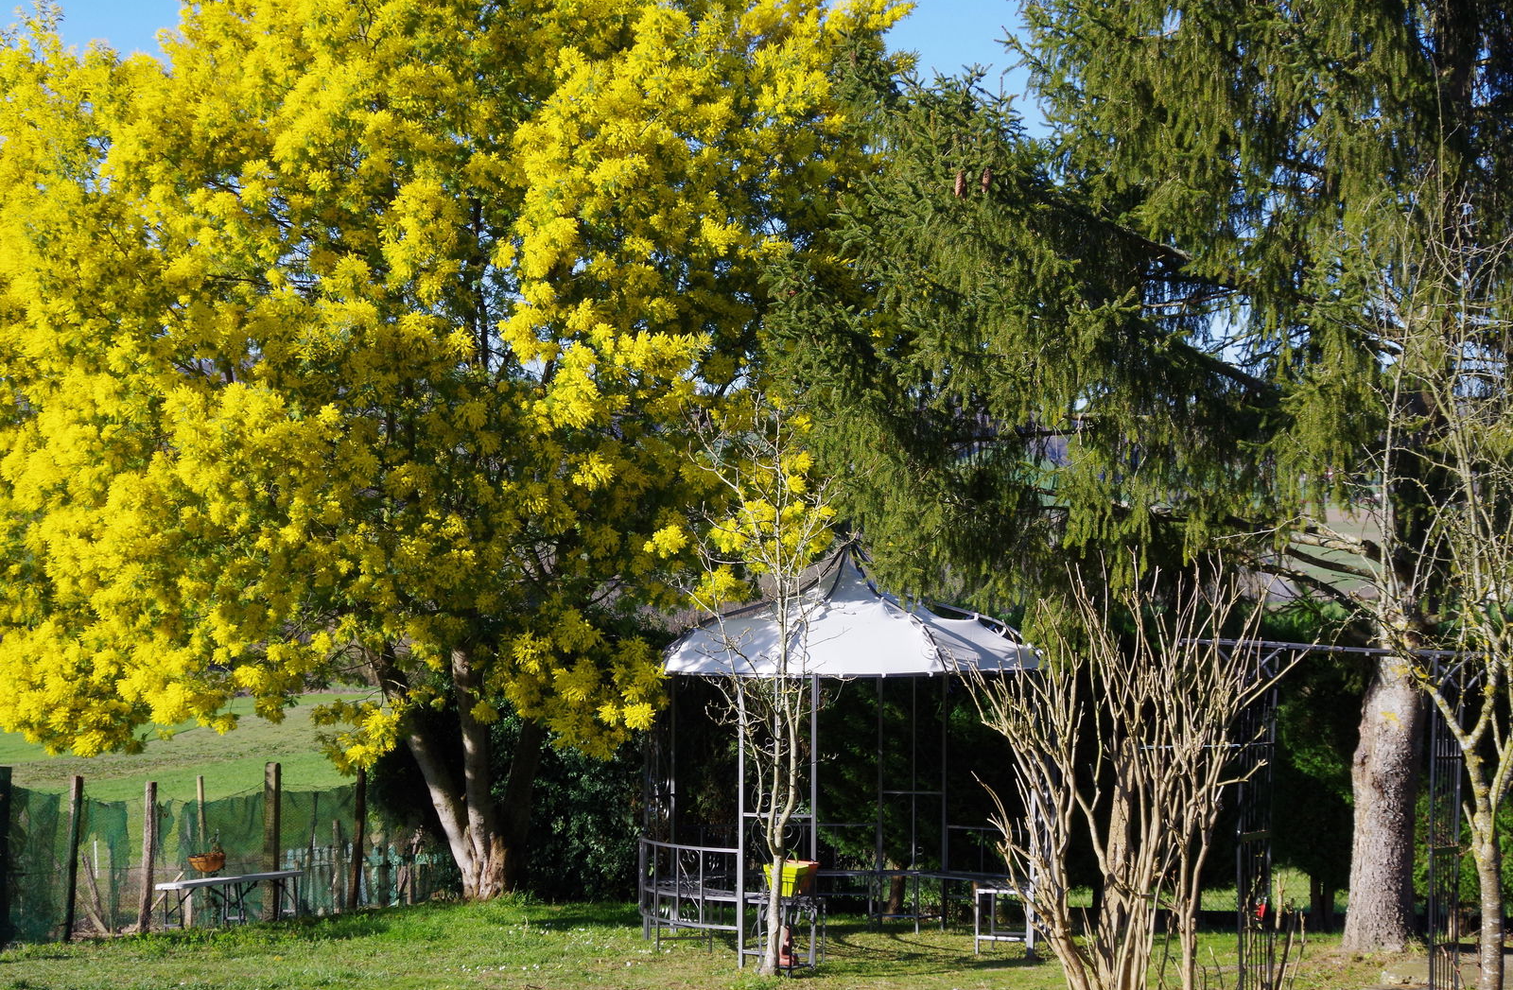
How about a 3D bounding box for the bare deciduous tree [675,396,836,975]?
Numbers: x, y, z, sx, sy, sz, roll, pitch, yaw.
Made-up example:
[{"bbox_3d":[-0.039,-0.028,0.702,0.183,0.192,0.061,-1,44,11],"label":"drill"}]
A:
[{"bbox_3d":[-0.004,1.259,20.800,1.060,3.800,1.000,0,-3,0],"label":"bare deciduous tree"}]

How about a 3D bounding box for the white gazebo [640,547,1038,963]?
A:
[{"bbox_3d":[0.602,1.794,22.400,2.850,2.850,2.850,0,-3,0],"label":"white gazebo"}]

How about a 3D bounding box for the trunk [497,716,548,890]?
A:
[{"bbox_3d":[-1.969,2.606,26.400,0.410,1.450,0.360,0,-3,0],"label":"trunk"}]

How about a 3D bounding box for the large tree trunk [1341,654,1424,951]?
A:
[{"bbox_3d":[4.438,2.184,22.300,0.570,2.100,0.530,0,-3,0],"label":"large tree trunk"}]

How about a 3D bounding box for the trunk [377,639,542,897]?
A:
[{"bbox_3d":[-2.506,2.320,26.200,1.360,2.120,0.800,0,-3,0],"label":"trunk"}]

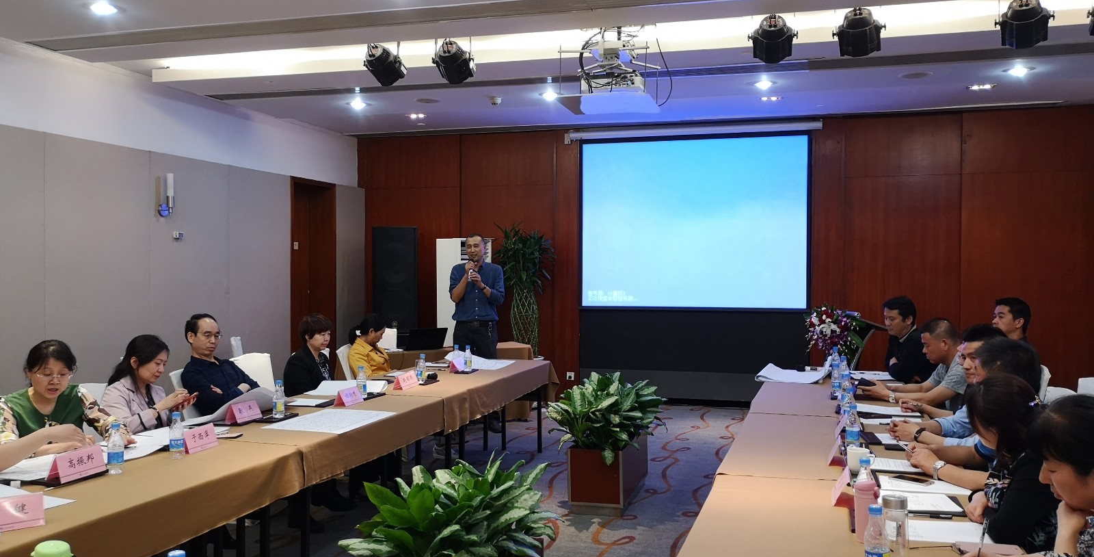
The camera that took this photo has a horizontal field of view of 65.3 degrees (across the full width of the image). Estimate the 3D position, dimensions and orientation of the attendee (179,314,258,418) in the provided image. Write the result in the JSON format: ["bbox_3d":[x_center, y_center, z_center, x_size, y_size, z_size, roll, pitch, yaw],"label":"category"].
[{"bbox_3d":[-1.780,0.827,4.880,0.780,1.240,0.550,1,1,37],"label":"attendee"}]

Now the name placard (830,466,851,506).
[{"bbox_3d":[0.991,0.683,2.802,0.095,0.092,0.195,1,1,18],"label":"name placard"}]

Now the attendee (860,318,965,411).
[{"bbox_3d":[2.245,0.832,4.977,0.820,1.220,0.500,1,1,18],"label":"attendee"}]

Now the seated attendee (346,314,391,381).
[{"bbox_3d":[-1.149,0.830,6.052,0.720,1.160,0.480,1,1,24],"label":"seated attendee"}]

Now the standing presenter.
[{"bbox_3d":[-0.624,0.504,7.650,0.520,1.780,0.380,0,1,1],"label":"standing presenter"}]

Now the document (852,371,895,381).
[{"bbox_3d":[2.375,0.701,6.200,0.330,0.020,0.300,0,1,18],"label":"document"}]

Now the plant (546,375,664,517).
[{"bbox_3d":[0.404,1.026,5.543,0.590,0.840,1.000,1,1,17],"label":"plant"}]

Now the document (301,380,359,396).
[{"bbox_3d":[-1.237,0.658,5.227,0.430,0.060,0.380,1,1,18],"label":"document"}]

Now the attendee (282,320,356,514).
[{"bbox_3d":[-1.450,0.835,5.600,0.720,1.200,0.500,1,1,30],"label":"attendee"}]

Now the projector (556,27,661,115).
[{"bbox_3d":[0.449,-1.516,6.136,0.680,0.570,0.620,1,1,13],"label":"projector"}]

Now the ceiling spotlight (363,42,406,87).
[{"bbox_3d":[-1.167,-1.537,6.150,0.310,0.270,0.280,0,-25,15],"label":"ceiling spotlight"}]

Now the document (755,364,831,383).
[{"bbox_3d":[1.802,0.673,6.201,0.530,0.100,0.620,1,1,17],"label":"document"}]

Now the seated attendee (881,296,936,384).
[{"bbox_3d":[2.505,0.773,5.901,0.750,1.320,0.520,0,1,4],"label":"seated attendee"}]

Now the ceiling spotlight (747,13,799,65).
[{"bbox_3d":[1.462,-1.551,5.520,0.310,0.270,0.270,0,-40,15],"label":"ceiling spotlight"}]

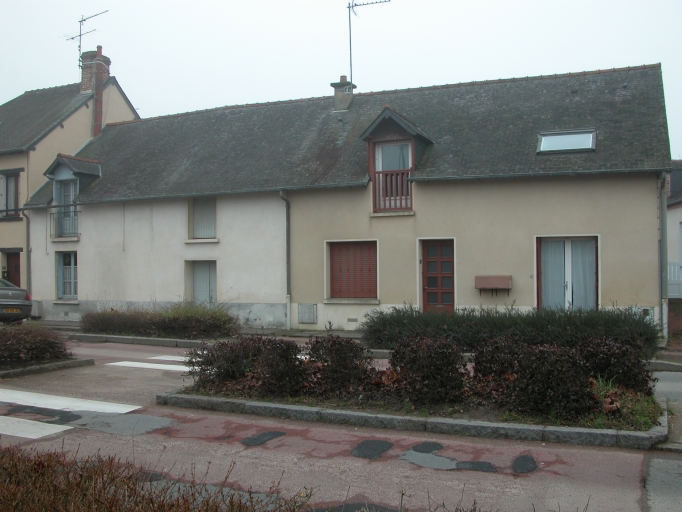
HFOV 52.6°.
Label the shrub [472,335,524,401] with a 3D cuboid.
[{"bbox_3d":[1.930,1.270,8.100,0.750,0.660,0.700,-1,0,24],"label":"shrub"}]

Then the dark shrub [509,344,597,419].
[{"bbox_3d":[2.200,1.250,7.200,0.850,0.710,0.800,-1,0,24],"label":"dark shrub"}]

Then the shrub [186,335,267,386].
[{"bbox_3d":[-1.474,1.331,8.935,0.930,0.680,0.780,-1,-1,24],"label":"shrub"}]

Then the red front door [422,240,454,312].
[{"bbox_3d":[2.216,0.671,15.680,0.820,2.050,0.120,-1,0,22],"label":"red front door"}]

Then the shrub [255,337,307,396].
[{"bbox_3d":[-0.716,1.316,8.285,0.620,0.680,0.620,-1,-1,0],"label":"shrub"}]

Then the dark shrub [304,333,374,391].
[{"bbox_3d":[-0.030,1.290,8.600,0.760,0.660,0.700,-1,0,24],"label":"dark shrub"}]

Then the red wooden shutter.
[{"bbox_3d":[0.298,0.329,16.444,1.200,1.370,0.150,-1,0,22],"label":"red wooden shutter"}]

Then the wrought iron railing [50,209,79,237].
[{"bbox_3d":[-7.980,-0.867,19.945,1.080,0.850,0.220,-1,0,23],"label":"wrought iron railing"}]

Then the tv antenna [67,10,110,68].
[{"bbox_3d":[-8.610,-7.300,23.400,2.300,1.800,0.800,-1,0,37],"label":"tv antenna"}]

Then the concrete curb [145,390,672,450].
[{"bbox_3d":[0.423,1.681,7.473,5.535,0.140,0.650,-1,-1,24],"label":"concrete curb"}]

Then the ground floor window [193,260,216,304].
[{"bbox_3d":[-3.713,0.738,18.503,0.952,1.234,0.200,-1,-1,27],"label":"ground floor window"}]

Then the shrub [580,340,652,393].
[{"bbox_3d":[3.056,1.282,7.635,0.780,0.660,0.750,-1,-1,24],"label":"shrub"}]

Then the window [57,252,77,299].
[{"bbox_3d":[-8.216,0.594,20.659,0.859,1.416,0.170,-1,-1,27],"label":"window"}]

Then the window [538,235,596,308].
[{"bbox_3d":[4.816,0.606,14.668,1.300,2.000,0.150,-1,0,22],"label":"window"}]

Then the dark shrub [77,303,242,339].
[{"bbox_3d":[-4.050,1.380,15.300,3.750,0.640,1.000,-1,0,24],"label":"dark shrub"}]

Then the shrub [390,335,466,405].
[{"bbox_3d":[0.994,1.258,7.736,0.800,0.750,0.750,-1,-1,24],"label":"shrub"}]

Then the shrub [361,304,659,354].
[{"bbox_3d":[2.899,1.270,12.274,5.000,0.820,1.200,-1,-1,23],"label":"shrub"}]

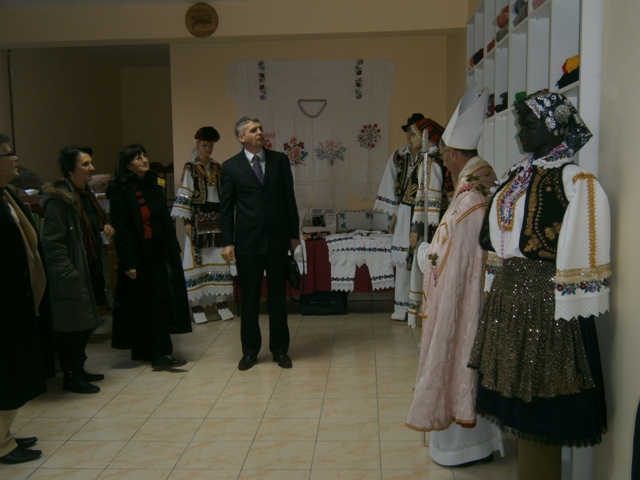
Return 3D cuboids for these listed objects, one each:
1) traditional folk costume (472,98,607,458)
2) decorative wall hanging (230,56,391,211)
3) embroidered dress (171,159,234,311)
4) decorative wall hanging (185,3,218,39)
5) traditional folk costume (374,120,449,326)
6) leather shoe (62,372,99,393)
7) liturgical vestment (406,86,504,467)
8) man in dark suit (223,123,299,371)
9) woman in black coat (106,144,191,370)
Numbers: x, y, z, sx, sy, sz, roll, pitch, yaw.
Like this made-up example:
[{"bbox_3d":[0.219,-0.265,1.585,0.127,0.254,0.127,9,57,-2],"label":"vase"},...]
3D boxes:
[{"bbox_3d":[0.770,0.075,2.345,0.450,1.190,0.540,-3,6,-21],"label":"traditional folk costume"},{"bbox_3d":[-0.103,-1.144,7.219,1.820,1.600,0.040,0,6,4],"label":"decorative wall hanging"},{"bbox_3d":[-1.113,-0.061,6.490,0.680,1.420,0.420,-2,6,-14],"label":"embroidered dress"},{"bbox_3d":[-1.036,-1.918,5.817,0.295,0.300,0.030,0,6,4],"label":"decorative wall hanging"},{"bbox_3d":[0.860,-0.202,6.260,0.660,1.910,0.420,2,7,30],"label":"traditional folk costume"},{"bbox_3d":[-1.582,0.932,4.407,0.250,0.125,0.095,1,6,16],"label":"leather shoe"},{"bbox_3d":[0.688,0.160,3.279,0.500,1.820,0.620,2,6,27],"label":"liturgical vestment"},{"bbox_3d":[-0.448,0.020,4.859,0.570,1.820,0.360,-2,6,-12],"label":"man in dark suit"},{"bbox_3d":[-1.284,0.111,4.976,0.480,1.640,0.560,2,7,30],"label":"woman in black coat"}]

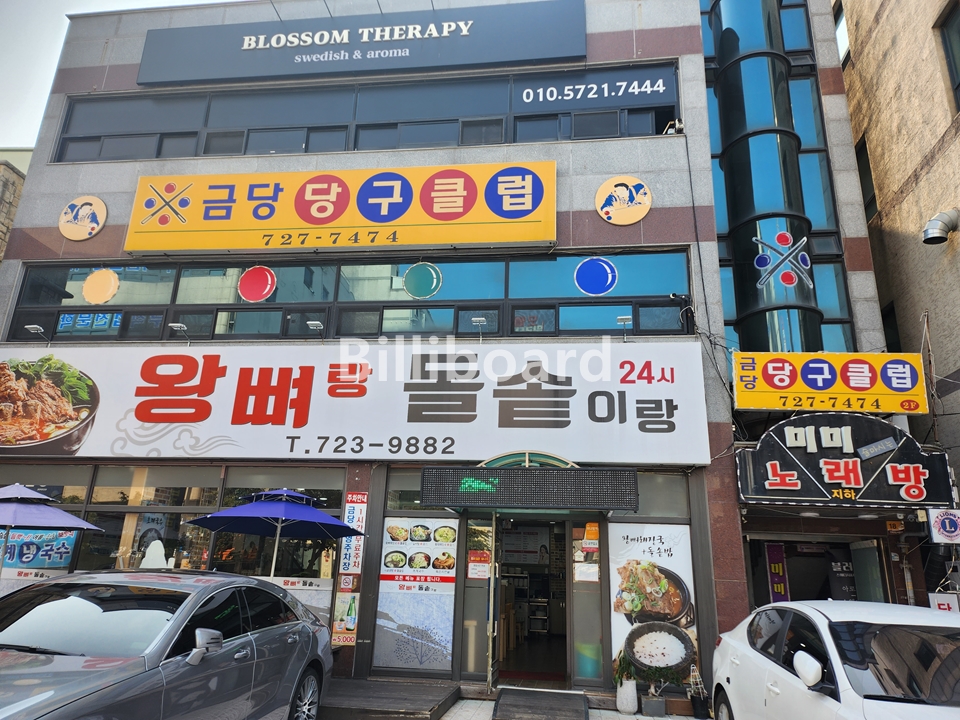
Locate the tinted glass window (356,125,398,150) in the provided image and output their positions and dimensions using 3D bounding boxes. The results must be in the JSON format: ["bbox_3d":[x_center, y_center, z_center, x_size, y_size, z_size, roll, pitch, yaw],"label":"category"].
[{"bbox_3d":[-1.577,-3.424,10.246,0.660,0.441,0.080,0,-16,7],"label":"tinted glass window"}]

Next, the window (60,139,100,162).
[{"bbox_3d":[-7.090,-3.719,11.813,0.717,0.476,0.050,0,-17,7],"label":"window"}]

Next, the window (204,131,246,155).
[{"bbox_3d":[-4.529,-3.831,11.791,0.681,0.456,0.050,0,-18,7],"label":"window"}]

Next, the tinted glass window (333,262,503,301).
[{"bbox_3d":[-0.898,-1.194,10.237,2.585,0.635,0.080,0,-18,7],"label":"tinted glass window"}]

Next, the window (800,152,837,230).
[{"bbox_3d":[4.719,-2.363,9.313,0.387,1.206,0.080,0,-16,7],"label":"window"}]

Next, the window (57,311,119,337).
[{"bbox_3d":[-5.821,-0.537,9.910,1.010,0.394,0.080,0,-16,7],"label":"window"}]

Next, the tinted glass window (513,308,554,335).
[{"bbox_3d":[0.809,-0.581,10.046,0.625,0.394,0.050,0,-18,7],"label":"tinted glass window"}]

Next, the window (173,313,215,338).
[{"bbox_3d":[-4.165,-0.513,9.699,0.620,0.420,0.080,0,-16,7],"label":"window"}]

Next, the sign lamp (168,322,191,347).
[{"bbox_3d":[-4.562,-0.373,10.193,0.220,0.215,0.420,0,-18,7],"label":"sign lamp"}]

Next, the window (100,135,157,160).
[{"bbox_3d":[-6.167,-3.732,11.724,1.073,0.507,0.070,0,-18,7],"label":"window"}]

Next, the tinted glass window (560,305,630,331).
[{"bbox_3d":[1.689,-0.624,9.765,1.067,0.400,0.050,0,-17,7],"label":"tinted glass window"}]

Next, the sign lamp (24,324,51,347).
[{"bbox_3d":[-6.802,-0.378,10.357,0.230,0.260,0.370,0,-17,7],"label":"sign lamp"}]

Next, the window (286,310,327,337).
[{"bbox_3d":[-2.692,-0.563,10.273,0.607,0.398,0.060,0,-17,7],"label":"window"}]

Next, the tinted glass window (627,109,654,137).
[{"bbox_3d":[2.586,-3.785,10.635,0.437,0.494,0.070,0,-18,7],"label":"tinted glass window"}]

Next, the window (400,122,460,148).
[{"bbox_3d":[-0.855,-3.724,11.040,0.999,0.478,0.050,0,-17,7],"label":"window"}]

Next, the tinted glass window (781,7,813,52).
[{"bbox_3d":[5.733,-6.019,12.122,0.494,0.945,0.080,0,-18,7],"label":"tinted glass window"}]

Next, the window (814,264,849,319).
[{"bbox_3d":[5.553,-1.092,10.580,0.492,0.949,0.080,0,-18,7],"label":"window"}]

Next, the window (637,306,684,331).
[{"bbox_3d":[2.592,-0.600,9.627,0.625,0.339,0.060,0,-17,7],"label":"window"}]

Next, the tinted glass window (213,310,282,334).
[{"bbox_3d":[-3.335,-0.542,9.606,1.000,0.375,0.080,0,-16,7],"label":"tinted glass window"}]

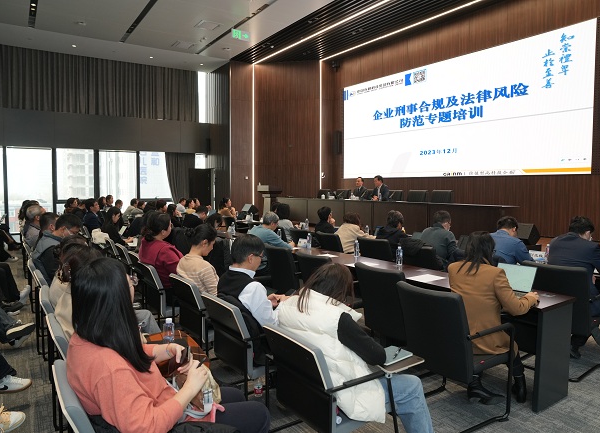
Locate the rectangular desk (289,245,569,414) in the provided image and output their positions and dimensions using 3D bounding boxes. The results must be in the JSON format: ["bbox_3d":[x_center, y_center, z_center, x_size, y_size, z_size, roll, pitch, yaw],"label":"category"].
[{"bbox_3d":[1.014,0.943,4.765,0.580,0.750,3.440,-3,5,-35],"label":"rectangular desk"}]

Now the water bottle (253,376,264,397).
[{"bbox_3d":[-0.326,1.348,3.427,0.064,0.155,0.064,-3,5,-36],"label":"water bottle"}]

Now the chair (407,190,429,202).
[{"bbox_3d":[2.651,-0.121,10.482,0.620,1.000,0.580,-3,5,-34],"label":"chair"}]

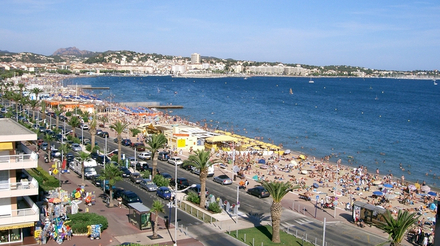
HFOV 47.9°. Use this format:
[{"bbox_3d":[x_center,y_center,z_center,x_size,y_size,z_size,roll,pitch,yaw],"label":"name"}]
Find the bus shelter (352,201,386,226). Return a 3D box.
[{"bbox_3d":[20.230,12.441,66.525,1.550,2.550,4.600,-3,7,-33],"label":"bus shelter"}]

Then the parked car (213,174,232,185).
[{"bbox_3d":[0.521,10.185,90.374,1.700,1.350,3.950,-3,7,-33],"label":"parked car"}]

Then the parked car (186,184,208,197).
[{"bbox_3d":[-3.658,10.981,81.850,1.700,1.450,4.050,-3,7,-32],"label":"parked car"}]

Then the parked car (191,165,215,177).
[{"bbox_3d":[-3.329,9.072,96.902,1.920,2.000,5.300,-2,7,-30],"label":"parked car"}]

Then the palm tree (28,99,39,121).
[{"bbox_3d":[-69.820,-4.740,185.640,3.800,8.400,3.800,1,6,0],"label":"palm tree"}]

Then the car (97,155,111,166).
[{"bbox_3d":[-24.458,8.044,104.666,1.740,1.500,4.250,-2,7,-30],"label":"car"}]

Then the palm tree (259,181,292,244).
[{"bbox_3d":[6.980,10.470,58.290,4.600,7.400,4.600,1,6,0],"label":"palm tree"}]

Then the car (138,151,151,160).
[{"bbox_3d":[-17.346,7.388,113.582,1.680,1.420,4.050,-3,7,-31],"label":"car"}]

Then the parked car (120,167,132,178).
[{"bbox_3d":[-18.210,9.300,93.770,1.720,1.430,4.150,-3,7,-32],"label":"parked car"}]

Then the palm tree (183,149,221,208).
[{"bbox_3d":[-2.426,8.142,73.113,5.600,8.850,5.600,1,6,0],"label":"palm tree"}]

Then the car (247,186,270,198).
[{"bbox_3d":[6.240,11.110,80.680,1.740,1.450,4.250,-3,7,-34],"label":"car"}]

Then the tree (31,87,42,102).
[{"bbox_3d":[-98.925,-14.490,267.907,5.700,9.000,5.700,-2,7,-30],"label":"tree"}]

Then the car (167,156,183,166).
[{"bbox_3d":[-9.540,8.210,105.810,1.720,1.430,4.250,-2,7,-31],"label":"car"}]

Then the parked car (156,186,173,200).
[{"bbox_3d":[-8.660,11.080,78.460,1.600,1.450,3.400,-3,7,-34],"label":"parked car"}]

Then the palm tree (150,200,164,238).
[{"bbox_3d":[-7.605,11.629,60.293,1.750,4.622,1.750,1,6,0],"label":"palm tree"}]

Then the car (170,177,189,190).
[{"bbox_3d":[-6.910,10.424,85.749,1.720,1.480,4.100,-2,7,-30],"label":"car"}]

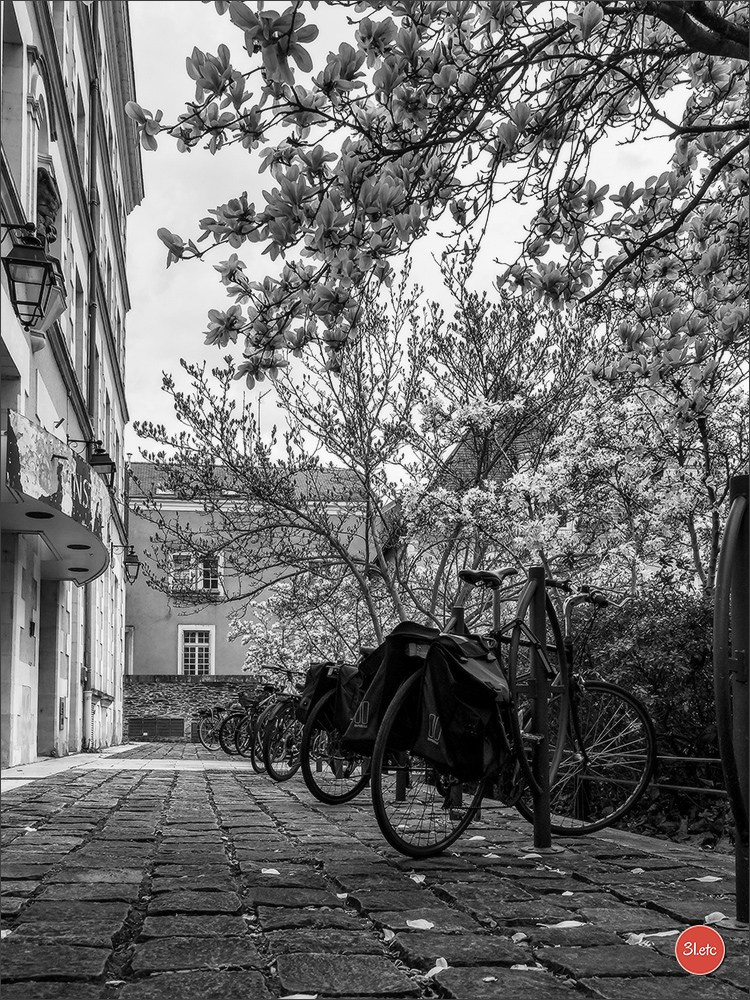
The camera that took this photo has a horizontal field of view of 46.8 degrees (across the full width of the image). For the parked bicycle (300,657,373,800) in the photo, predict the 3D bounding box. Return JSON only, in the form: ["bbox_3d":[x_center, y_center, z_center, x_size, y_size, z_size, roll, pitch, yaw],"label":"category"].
[{"bbox_3d":[0.146,1.374,5.400,0.580,1.060,1.740,-10,-15,39],"label":"parked bicycle"}]

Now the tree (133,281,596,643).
[{"bbox_3d":[-0.121,0.306,10.000,5.000,5.500,4.500,0,-12,0],"label":"tree"}]

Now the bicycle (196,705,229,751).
[{"bbox_3d":[-2.649,4.200,16.000,0.550,0.980,1.650,-9,-15,36],"label":"bicycle"}]

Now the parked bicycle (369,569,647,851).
[{"bbox_3d":[0.579,0.851,3.570,0.600,1.120,1.740,-12,-17,43],"label":"parked bicycle"}]

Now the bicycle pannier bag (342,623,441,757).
[{"bbox_3d":[0.075,0.724,3.330,0.220,0.480,0.370,-11,-16,42],"label":"bicycle pannier bag"}]

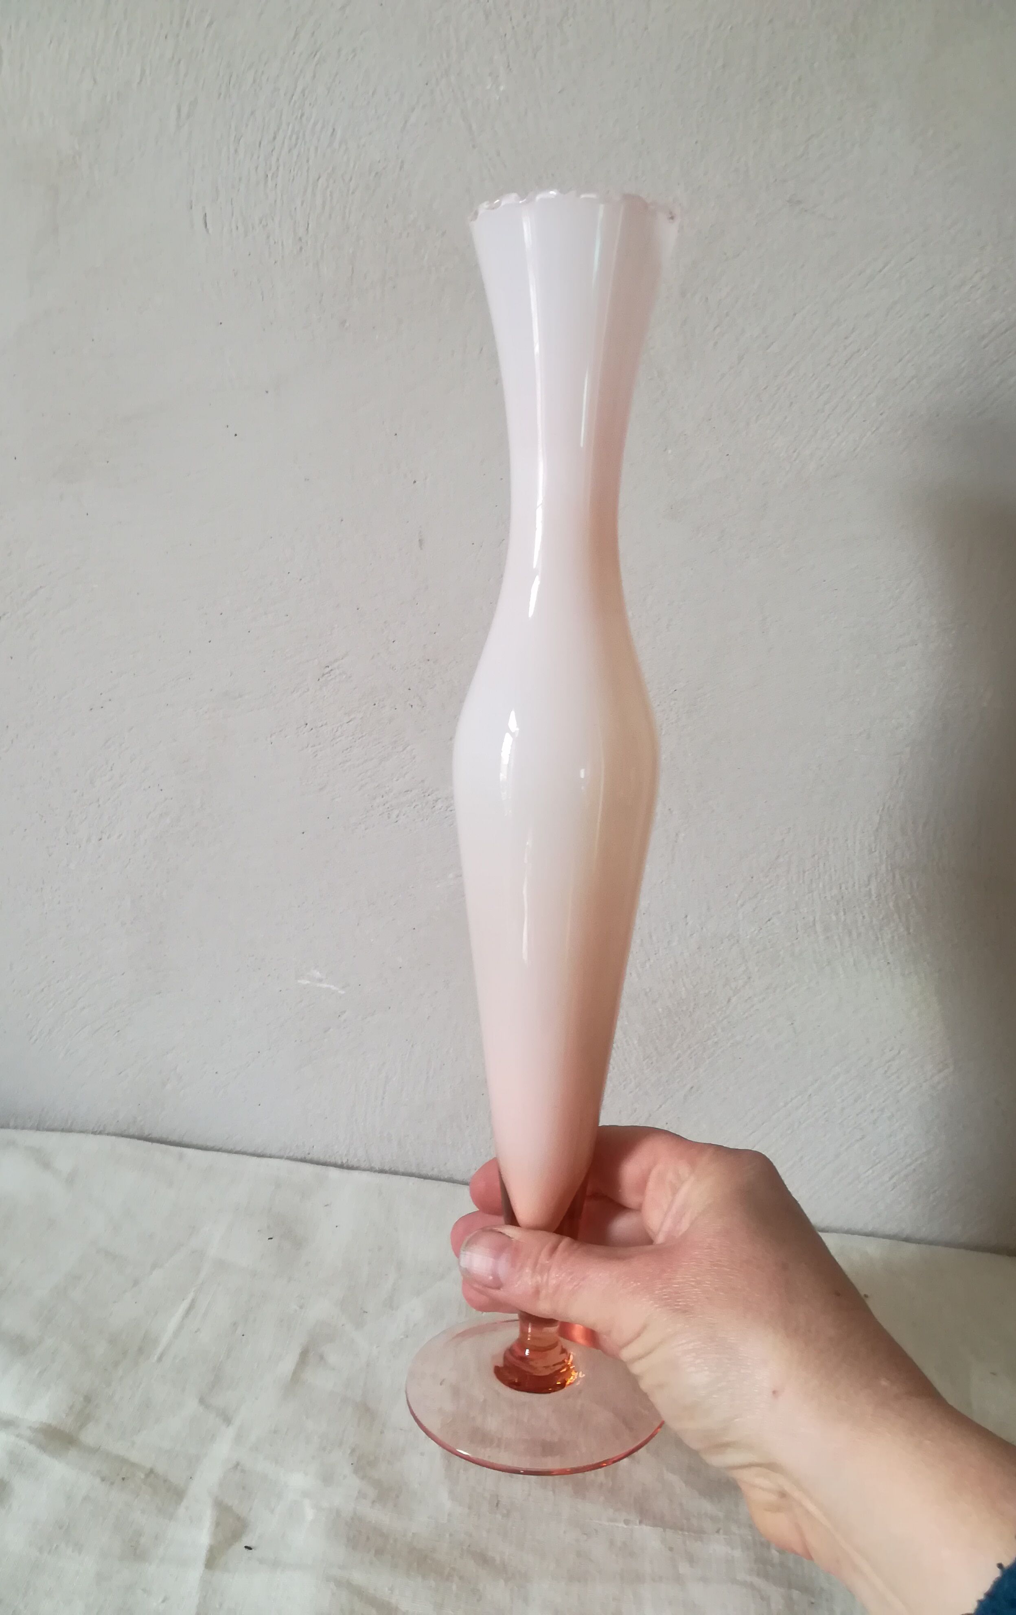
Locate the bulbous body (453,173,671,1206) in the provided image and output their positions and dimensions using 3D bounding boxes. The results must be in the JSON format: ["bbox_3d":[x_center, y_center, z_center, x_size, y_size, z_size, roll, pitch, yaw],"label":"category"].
[{"bbox_3d":[0.013,-0.012,0.322,0.056,0.271,0.056,2,7,0],"label":"bulbous body"}]

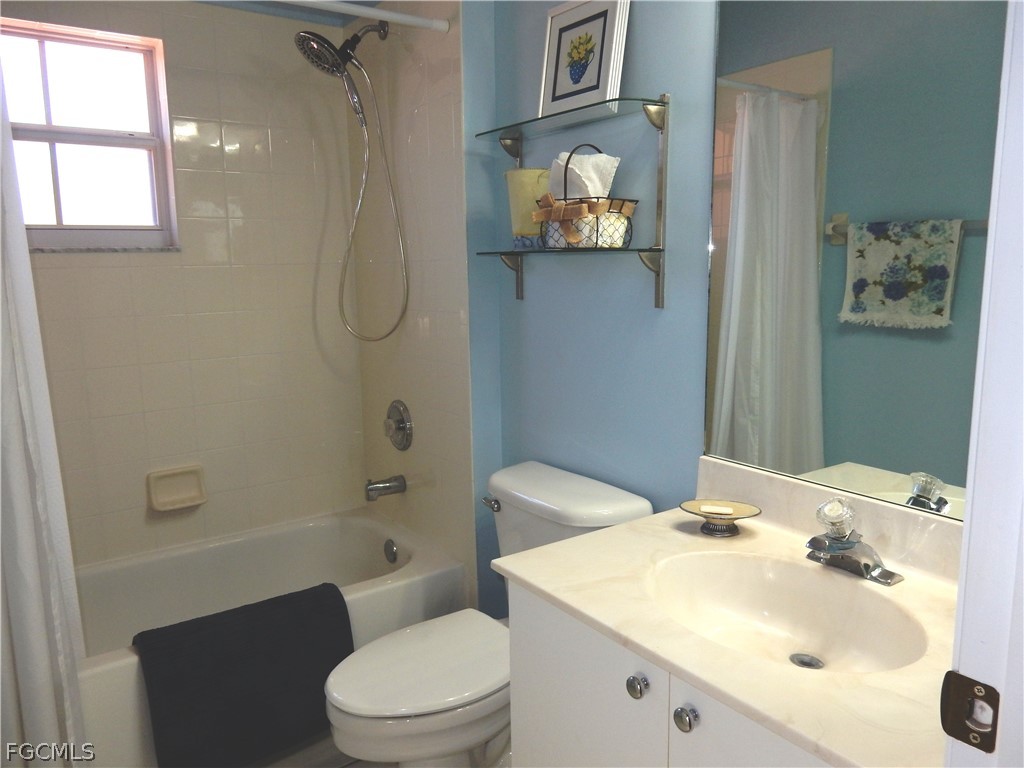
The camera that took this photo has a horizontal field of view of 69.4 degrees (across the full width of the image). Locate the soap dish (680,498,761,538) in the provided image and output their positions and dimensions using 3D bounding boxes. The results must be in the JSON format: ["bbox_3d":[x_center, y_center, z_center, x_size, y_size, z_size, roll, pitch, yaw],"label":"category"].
[{"bbox_3d":[0.414,0.269,1.467,0.146,0.047,0.112,2,10,20],"label":"soap dish"}]

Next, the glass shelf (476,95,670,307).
[{"bbox_3d":[0.123,-0.433,1.856,0.137,0.469,0.589,-7,11,-35],"label":"glass shelf"}]

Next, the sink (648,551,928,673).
[{"bbox_3d":[0.411,0.412,1.172,0.359,0.144,0.434,-7,11,-35],"label":"sink"}]

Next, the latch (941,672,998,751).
[{"bbox_3d":[0.386,0.274,0.623,0.010,0.058,0.043,-7,11,-35],"label":"latch"}]

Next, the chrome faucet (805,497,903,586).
[{"bbox_3d":[0.556,0.256,1.250,0.142,0.138,0.153,-7,11,-35],"label":"chrome faucet"}]

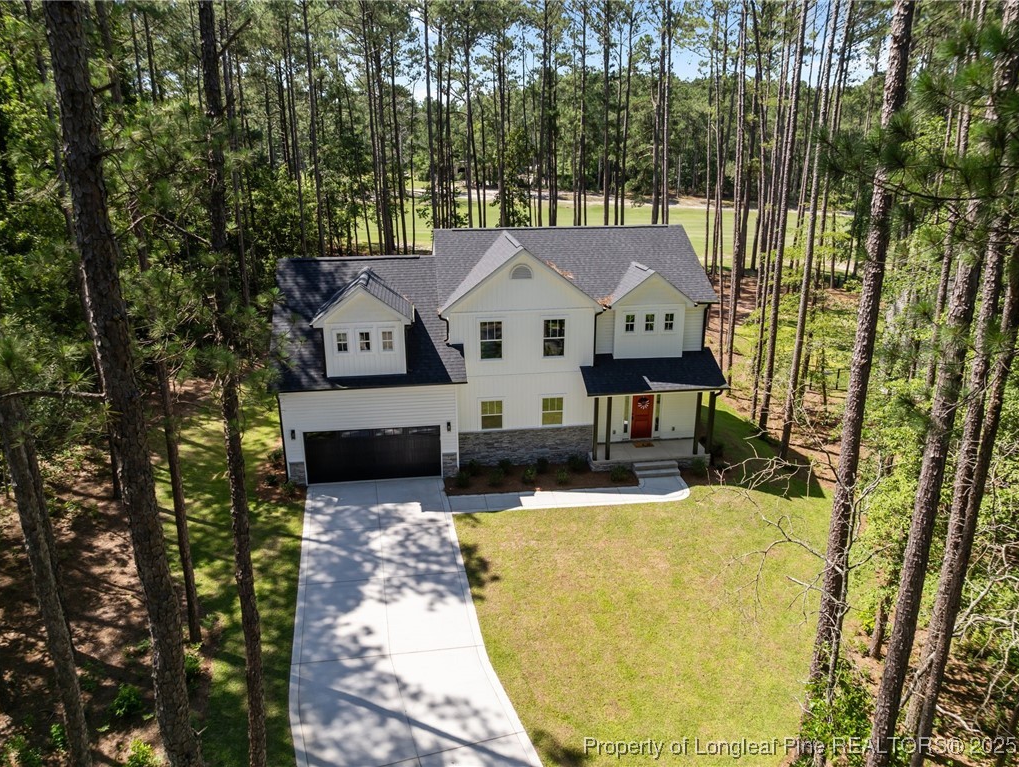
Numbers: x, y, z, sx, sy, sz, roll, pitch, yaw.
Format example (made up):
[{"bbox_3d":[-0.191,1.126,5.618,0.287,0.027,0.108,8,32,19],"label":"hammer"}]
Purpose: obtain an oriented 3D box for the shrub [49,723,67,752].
[{"bbox_3d":[-9.859,7.758,15.561,0.420,0.660,0.420,-3,18,-7],"label":"shrub"}]

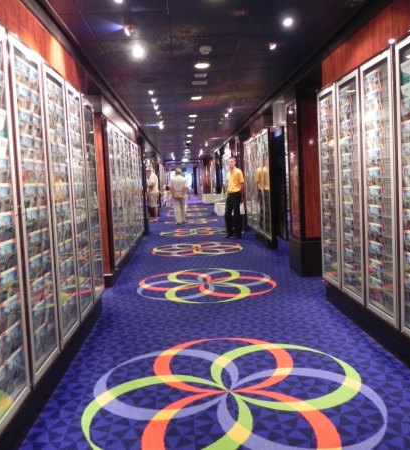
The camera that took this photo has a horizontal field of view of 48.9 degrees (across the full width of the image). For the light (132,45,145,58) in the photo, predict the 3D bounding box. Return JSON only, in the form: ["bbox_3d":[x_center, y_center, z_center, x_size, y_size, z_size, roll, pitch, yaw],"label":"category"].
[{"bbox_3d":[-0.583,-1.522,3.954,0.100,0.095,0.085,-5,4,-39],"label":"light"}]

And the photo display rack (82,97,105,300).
[{"bbox_3d":[-1.118,-0.238,4.369,0.110,1.860,0.570,-3,3,-3],"label":"photo display rack"}]

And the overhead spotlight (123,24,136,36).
[{"bbox_3d":[-0.571,-1.470,3.405,0.090,0.085,0.080,-4,4,-24],"label":"overhead spotlight"}]

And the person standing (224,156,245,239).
[{"bbox_3d":[0.606,-0.594,9.893,0.470,1.750,0.340,0,4,35],"label":"person standing"}]

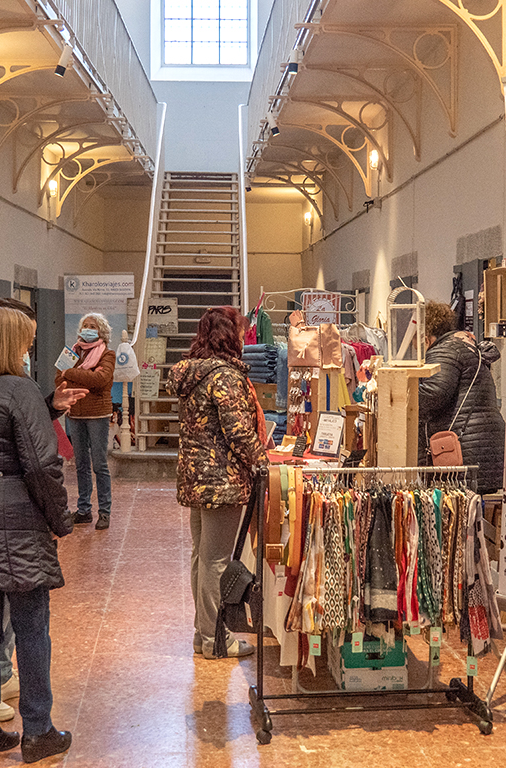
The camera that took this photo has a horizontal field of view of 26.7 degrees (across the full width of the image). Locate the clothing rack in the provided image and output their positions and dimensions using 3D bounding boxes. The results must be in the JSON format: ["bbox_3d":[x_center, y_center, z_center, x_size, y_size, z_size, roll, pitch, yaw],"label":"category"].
[{"bbox_3d":[0.440,0.803,4.095,0.880,0.980,0.470,0,3,-6],"label":"clothing rack"}]

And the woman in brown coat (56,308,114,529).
[{"bbox_3d":[-1.254,0.254,7.999,0.460,1.600,0.360,1,4,20],"label":"woman in brown coat"}]

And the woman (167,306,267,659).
[{"bbox_3d":[-0.166,0.444,4.875,0.380,1.595,0.460,-2,4,-28],"label":"woman"}]

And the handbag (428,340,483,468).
[{"bbox_3d":[0.998,0.107,5.316,0.260,0.620,0.170,1,4,14],"label":"handbag"}]

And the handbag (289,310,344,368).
[{"bbox_3d":[0.381,-0.271,6.495,0.330,0.350,0.160,0,3,3],"label":"handbag"}]

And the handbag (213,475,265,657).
[{"bbox_3d":[-0.051,0.693,4.068,0.180,0.690,0.150,2,4,30],"label":"handbag"}]

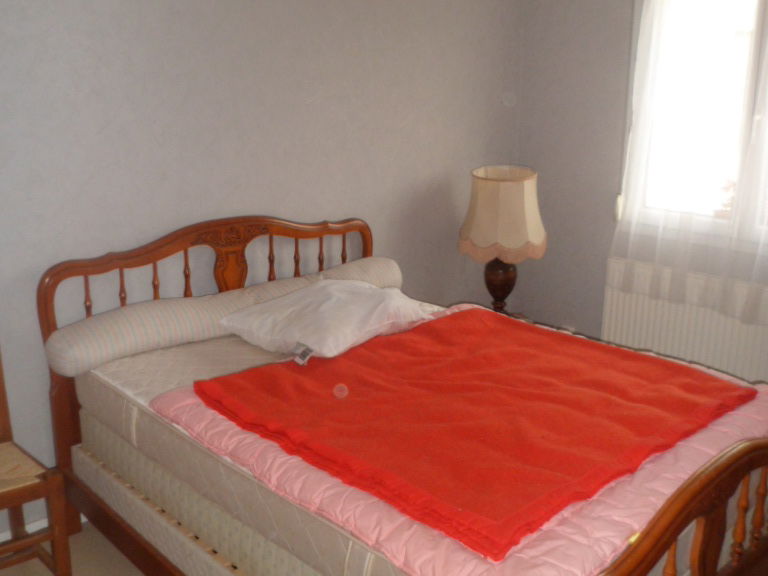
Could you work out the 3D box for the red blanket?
[{"bbox_3d":[0.273,0.305,2.288,1.214,0.060,1.134,-14,20,-41],"label":"red blanket"}]

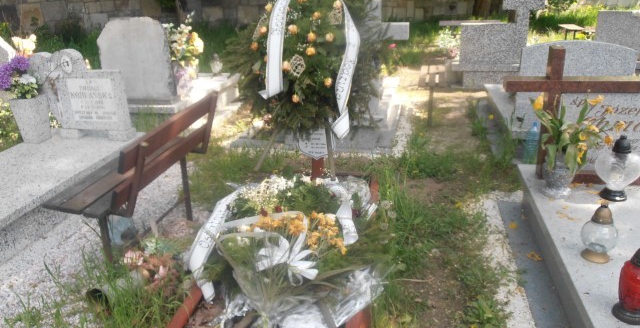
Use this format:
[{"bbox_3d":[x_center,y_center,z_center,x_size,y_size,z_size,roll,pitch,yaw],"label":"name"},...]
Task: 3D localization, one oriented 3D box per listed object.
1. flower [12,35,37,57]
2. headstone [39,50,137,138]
[{"bbox_3d":[-3.037,-1.213,5.700,0.230,0.230,0.200,-1,19,0],"label":"flower"},{"bbox_3d":[-1.844,-0.590,4.543,0.760,0.720,0.280,2,19,8],"label":"headstone"}]

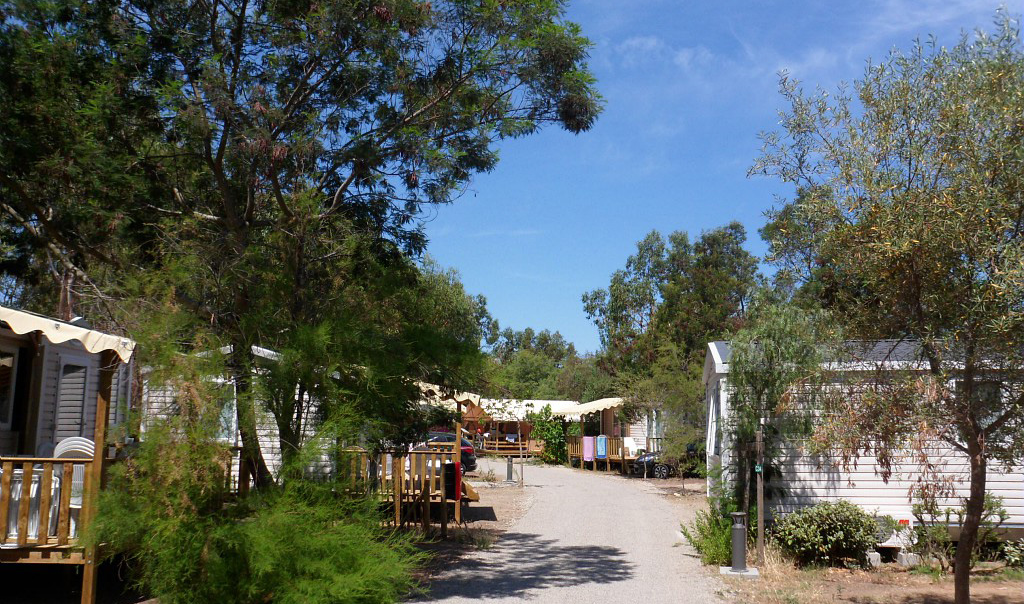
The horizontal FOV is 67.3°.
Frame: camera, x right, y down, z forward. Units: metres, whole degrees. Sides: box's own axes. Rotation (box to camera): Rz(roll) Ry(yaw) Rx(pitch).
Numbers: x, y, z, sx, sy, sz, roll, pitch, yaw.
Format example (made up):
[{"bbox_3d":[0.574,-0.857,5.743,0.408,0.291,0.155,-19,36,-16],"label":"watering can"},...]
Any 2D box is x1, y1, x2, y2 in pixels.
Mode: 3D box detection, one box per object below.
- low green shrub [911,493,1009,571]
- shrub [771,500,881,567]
[{"bbox_3d":[6.081,3.098,10.549,1.280,1.050,1.000,0,-9,0],"label":"low green shrub"},{"bbox_3d":[4.301,3.175,10.687,1.380,0.920,1.150,0,-9,0],"label":"shrub"}]

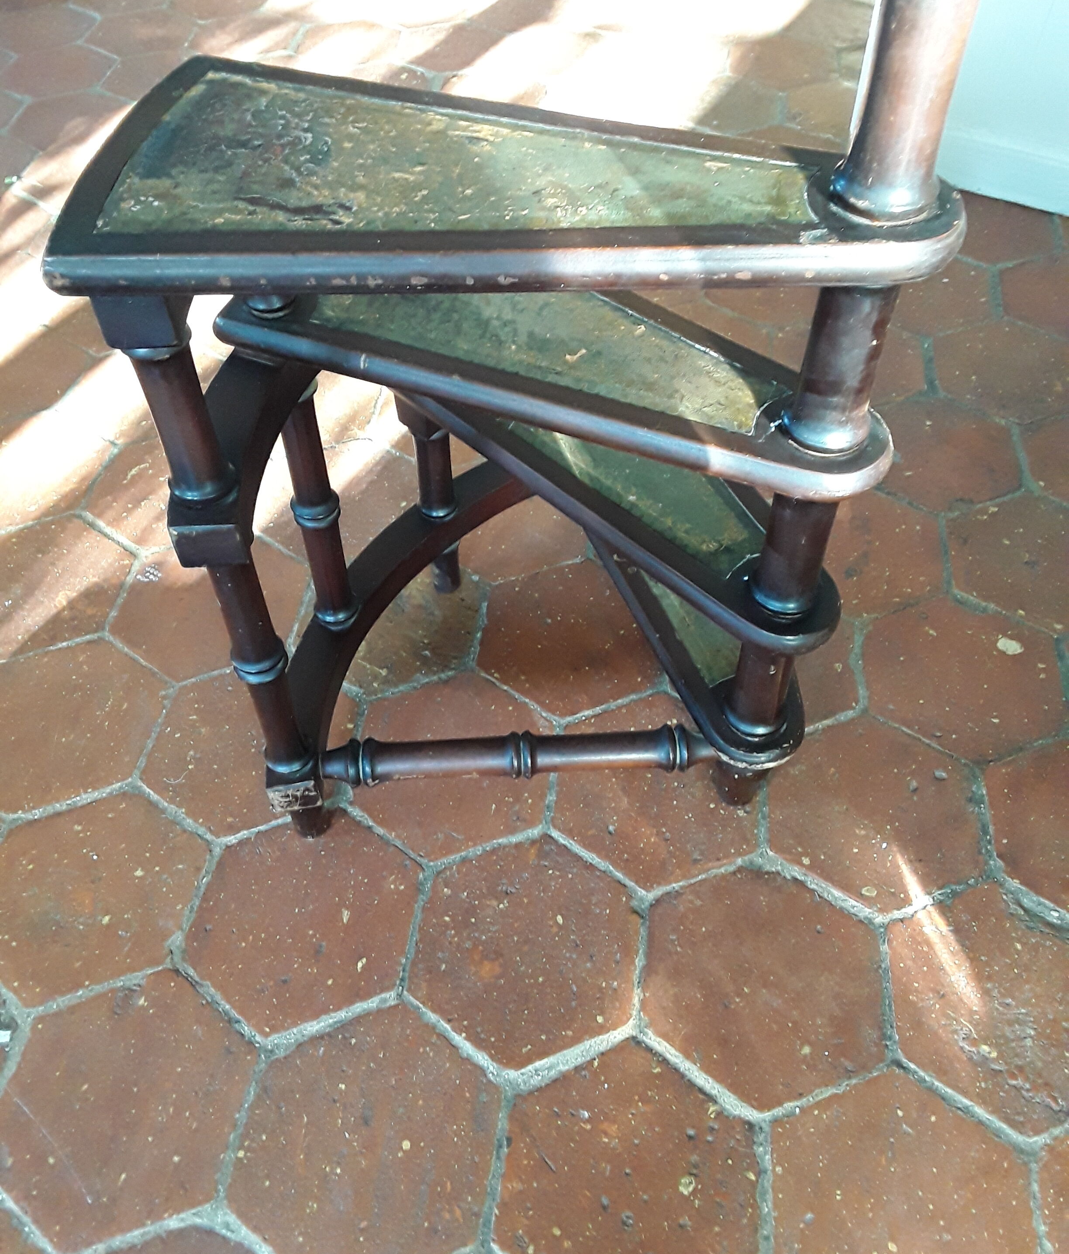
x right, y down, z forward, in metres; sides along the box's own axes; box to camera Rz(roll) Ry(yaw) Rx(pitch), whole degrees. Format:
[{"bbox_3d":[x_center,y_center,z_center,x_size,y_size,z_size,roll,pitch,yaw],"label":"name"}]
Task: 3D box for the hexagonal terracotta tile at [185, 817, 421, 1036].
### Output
[{"bbox_3d":[-0.174,0.225,0.847,0.159,0.015,0.183,6,51,6],"label":"hexagonal terracotta tile"}]

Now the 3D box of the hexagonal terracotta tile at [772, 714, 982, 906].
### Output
[{"bbox_3d":[0.280,0.155,0.918,0.168,0.018,0.194,5,50,6],"label":"hexagonal terracotta tile"}]

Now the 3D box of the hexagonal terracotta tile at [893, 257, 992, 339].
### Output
[{"bbox_3d":[0.469,-0.405,1.359,0.161,0.015,0.186,6,51,6],"label":"hexagonal terracotta tile"}]

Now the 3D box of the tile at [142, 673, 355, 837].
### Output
[{"bbox_3d":[-0.240,0.109,0.945,0.157,0.015,0.182,6,51,6],"label":"tile"}]

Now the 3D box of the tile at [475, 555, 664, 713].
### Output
[{"bbox_3d":[0.034,0.011,1.021,0.160,0.015,0.185,6,51,6],"label":"tile"}]

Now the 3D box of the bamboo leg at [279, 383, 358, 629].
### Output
[{"bbox_3d":[-0.158,-0.086,0.841,0.035,0.236,0.035,-1,50,1],"label":"bamboo leg"}]

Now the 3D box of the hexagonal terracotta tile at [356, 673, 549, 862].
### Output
[{"bbox_3d":[-0.070,0.122,0.954,0.168,0.018,0.194,5,50,6],"label":"hexagonal terracotta tile"}]

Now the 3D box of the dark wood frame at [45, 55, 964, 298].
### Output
[{"bbox_3d":[-0.009,-0.229,0.567,0.431,0.028,0.205,3,50,4],"label":"dark wood frame"}]

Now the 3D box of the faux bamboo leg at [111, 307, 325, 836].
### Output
[{"bbox_3d":[-0.182,0.007,0.710,0.042,0.475,0.042,-4,50,-2],"label":"faux bamboo leg"}]

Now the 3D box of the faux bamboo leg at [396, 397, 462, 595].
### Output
[{"bbox_3d":[-0.088,-0.110,0.998,0.043,0.214,0.043,-1,50,1],"label":"faux bamboo leg"}]

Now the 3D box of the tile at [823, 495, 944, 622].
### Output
[{"bbox_3d":[0.322,-0.078,1.113,0.168,0.018,0.194,5,50,6],"label":"tile"}]

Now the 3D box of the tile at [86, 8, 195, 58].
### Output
[{"bbox_3d":[-0.658,-0.991,1.868,0.160,0.015,0.185,6,51,6],"label":"tile"}]

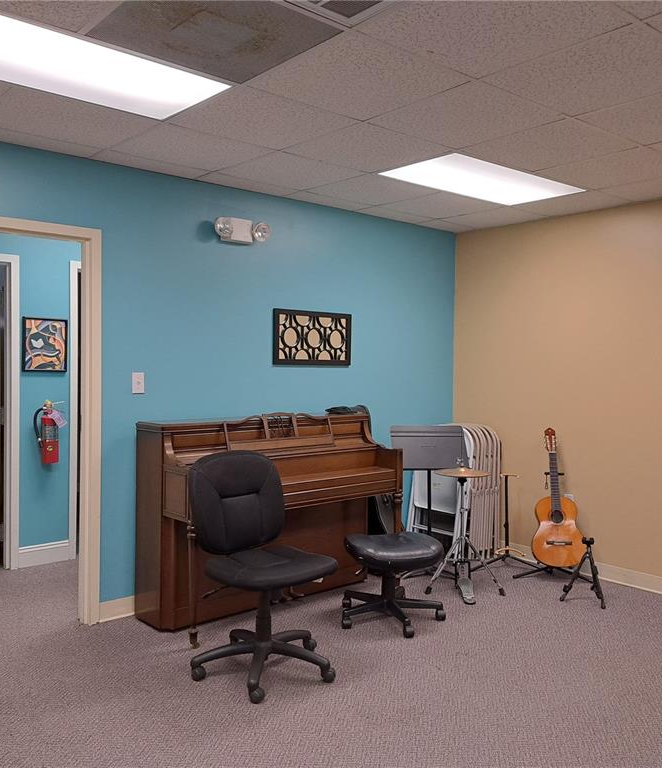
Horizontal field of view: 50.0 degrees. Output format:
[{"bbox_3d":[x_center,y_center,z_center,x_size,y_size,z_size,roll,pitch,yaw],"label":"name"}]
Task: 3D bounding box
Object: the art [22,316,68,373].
[{"bbox_3d":[-1.918,-0.259,4.778,0.297,0.360,0.030,-1,2,-40],"label":"art"}]

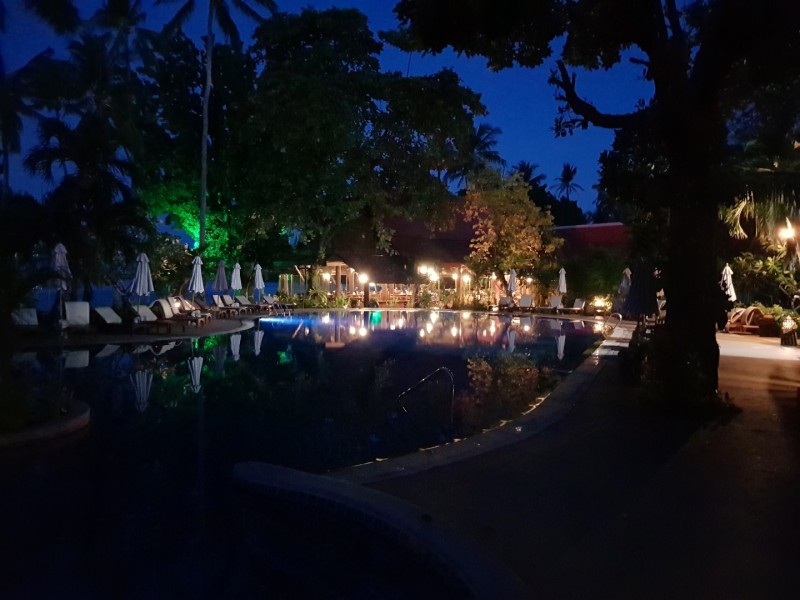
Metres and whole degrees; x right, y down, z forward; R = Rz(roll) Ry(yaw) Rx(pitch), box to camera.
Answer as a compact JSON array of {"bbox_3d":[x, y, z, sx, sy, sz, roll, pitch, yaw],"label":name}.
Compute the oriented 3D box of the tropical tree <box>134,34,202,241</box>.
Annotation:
[{"bbox_3d":[-12.328,-6.827,32.000,4.100,14.200,4.200,1,2,0],"label":"tropical tree"}]

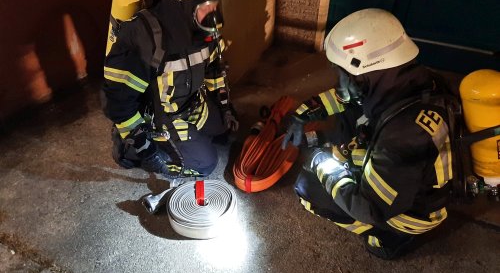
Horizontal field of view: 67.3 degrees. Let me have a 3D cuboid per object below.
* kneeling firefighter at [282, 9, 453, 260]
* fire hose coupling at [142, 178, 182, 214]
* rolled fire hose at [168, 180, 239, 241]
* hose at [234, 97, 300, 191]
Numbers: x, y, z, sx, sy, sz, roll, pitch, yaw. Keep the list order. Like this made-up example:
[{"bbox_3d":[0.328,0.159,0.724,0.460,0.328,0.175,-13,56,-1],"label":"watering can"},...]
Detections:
[{"bbox_3d":[0.445,-0.005,1.602,0.790,1.070,0.580,20,40,26],"label":"kneeling firefighter"},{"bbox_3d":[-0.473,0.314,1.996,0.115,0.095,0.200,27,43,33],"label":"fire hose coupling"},{"bbox_3d":[-0.238,0.369,1.929,0.355,0.083,0.355,0,35,0],"label":"rolled fire hose"},{"bbox_3d":[0.155,0.022,2.384,0.360,0.130,0.900,7,36,10],"label":"hose"}]

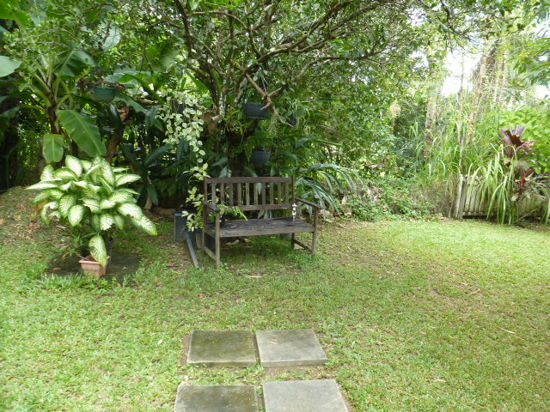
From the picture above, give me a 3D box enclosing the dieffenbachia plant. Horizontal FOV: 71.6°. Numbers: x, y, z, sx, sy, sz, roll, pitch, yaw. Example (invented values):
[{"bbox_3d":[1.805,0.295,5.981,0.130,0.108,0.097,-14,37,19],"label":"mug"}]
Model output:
[{"bbox_3d":[-1.811,0.096,3.918,1.297,1.170,1.142,2,9,0],"label":"dieffenbachia plant"}]

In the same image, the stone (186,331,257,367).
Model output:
[{"bbox_3d":[-0.349,0.944,2.526,0.410,0.045,0.410,1,9,-7],"label":"stone"}]

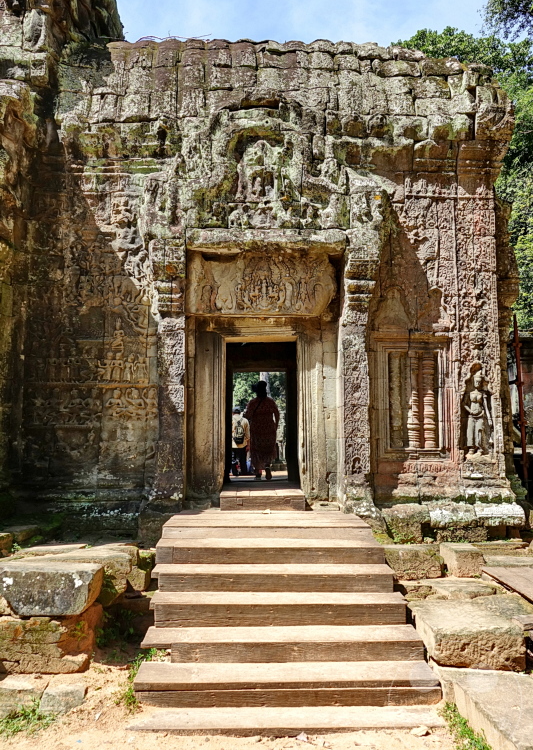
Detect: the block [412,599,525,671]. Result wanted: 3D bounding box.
[{"bbox_3d":[1.430,1.853,3.845,0.640,0.260,0.680,0,-5,-2],"label":"block"}]

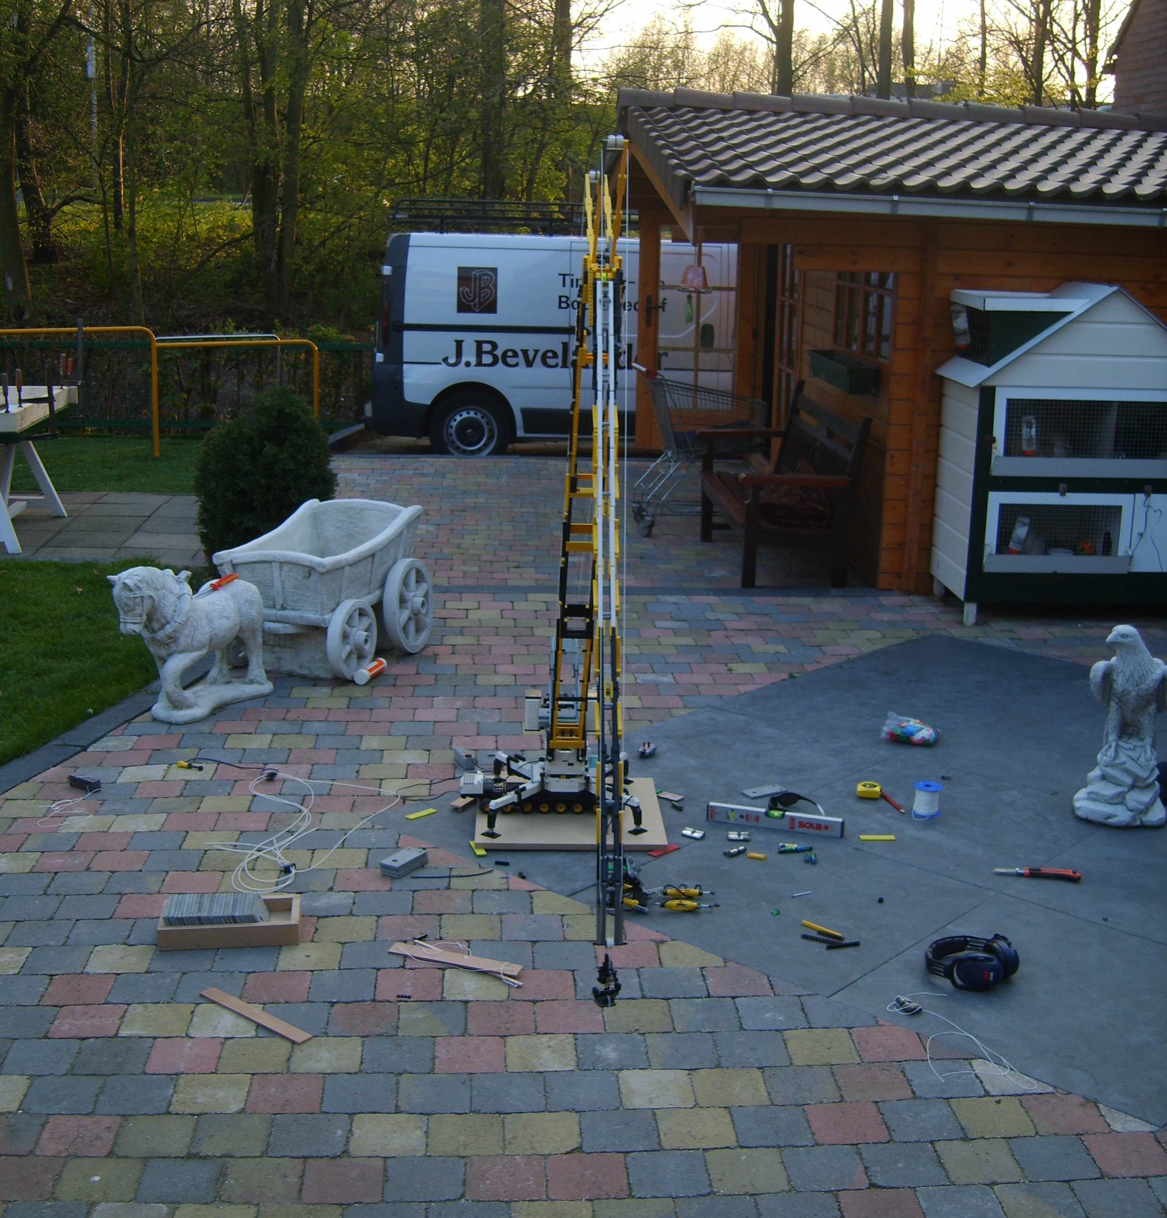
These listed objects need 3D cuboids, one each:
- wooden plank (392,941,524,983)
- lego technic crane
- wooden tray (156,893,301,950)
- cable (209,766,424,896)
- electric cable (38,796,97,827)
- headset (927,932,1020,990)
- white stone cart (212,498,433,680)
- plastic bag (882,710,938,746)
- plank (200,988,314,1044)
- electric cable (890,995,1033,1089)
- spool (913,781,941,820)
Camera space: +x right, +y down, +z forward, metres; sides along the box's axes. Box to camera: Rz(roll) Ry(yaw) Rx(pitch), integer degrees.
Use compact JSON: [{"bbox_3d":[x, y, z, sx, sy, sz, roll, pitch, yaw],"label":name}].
[{"bbox_3d":[-0.298,0.830,3.705,0.335,0.020,0.048,6,16,19],"label":"wooden plank"},{"bbox_3d":[-0.081,-0.222,3.976,0.550,1.900,1.680,1,13,0],"label":"lego technic crane"},{"bbox_3d":[-0.858,0.764,3.844,0.328,0.060,0.165,-1,15,-7],"label":"wooden tray"},{"bbox_3d":[-0.747,0.613,4.562,0.600,0.030,0.980,1,13,0],"label":"cable"},{"bbox_3d":[-1.515,0.581,4.595,0.150,0.015,0.247,-5,16,-20],"label":"electric cable"},{"bbox_3d":[0.905,0.823,3.652,0.200,0.096,0.148,7,16,21],"label":"headset"},{"bbox_3d":[-0.974,-0.071,6.026,0.490,0.565,0.889,6,16,19],"label":"white stone cart"},{"bbox_3d":[1.127,0.414,5.426,0.190,0.080,0.130,5,14,15],"label":"plastic bag"},{"bbox_3d":[-0.714,0.885,3.424,0.333,0.010,0.039,12,17,37],"label":"plank"},{"bbox_3d":[0.794,0.926,3.401,0.178,0.022,0.422,-3,15,-14],"label":"electric cable"},{"bbox_3d":[1.025,0.573,4.722,0.084,0.090,0.084,1,13,0],"label":"spool"}]

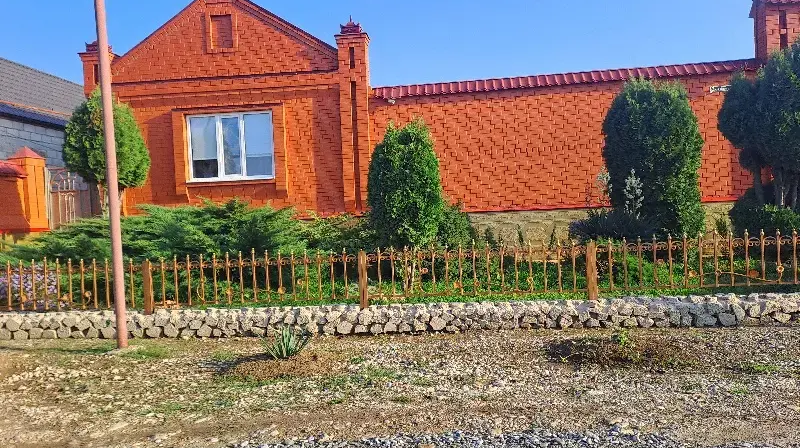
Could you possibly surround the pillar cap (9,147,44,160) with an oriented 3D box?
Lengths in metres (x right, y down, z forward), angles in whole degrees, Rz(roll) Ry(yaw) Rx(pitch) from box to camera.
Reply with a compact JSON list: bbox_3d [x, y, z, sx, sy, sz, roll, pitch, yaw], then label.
[{"bbox_3d":[-8.726,-1.664,13.481,0.500,0.295,0.580,-2,2,10],"label":"pillar cap"}]

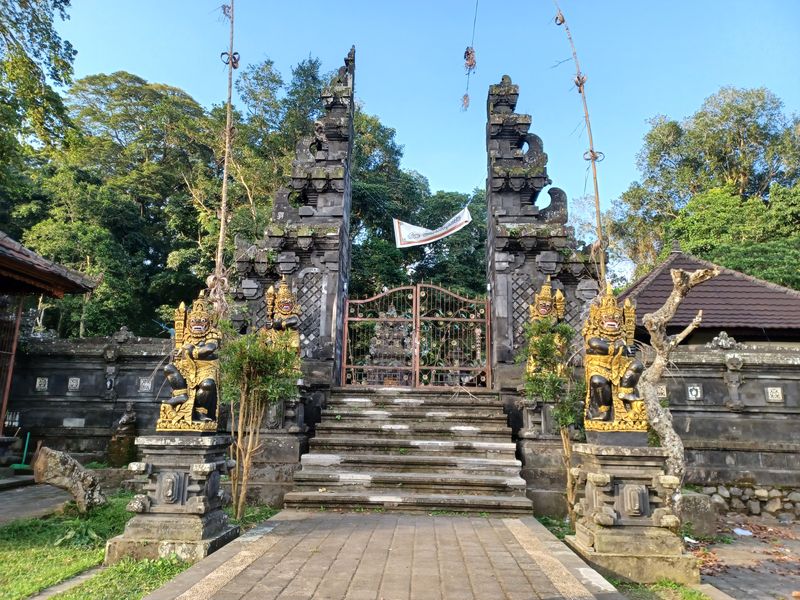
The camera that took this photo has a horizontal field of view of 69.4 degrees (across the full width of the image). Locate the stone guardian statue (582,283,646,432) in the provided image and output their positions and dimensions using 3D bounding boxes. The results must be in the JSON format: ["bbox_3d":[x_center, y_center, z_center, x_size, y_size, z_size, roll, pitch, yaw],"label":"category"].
[{"bbox_3d":[2.283,0.633,6.217,0.477,1.530,0.477,1,-12,2],"label":"stone guardian statue"}]

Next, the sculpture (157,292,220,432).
[{"bbox_3d":[-2.312,0.675,6.429,0.477,1.539,0.477,1,-12,2],"label":"sculpture"}]

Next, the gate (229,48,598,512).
[{"bbox_3d":[0.324,-1.123,11.571,7.740,9.540,3.870,1,-12,2],"label":"gate"}]

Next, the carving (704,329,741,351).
[{"bbox_3d":[5.606,0.690,10.006,0.576,0.288,0.243,1,-12,2],"label":"carving"}]

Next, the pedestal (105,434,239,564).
[{"bbox_3d":[-2.349,2.041,6.128,0.981,1.188,0.972,1,-12,2],"label":"pedestal"}]

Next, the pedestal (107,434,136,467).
[{"bbox_3d":[-4.492,2.452,9.403,0.405,0.531,0.396,1,-12,2],"label":"pedestal"}]

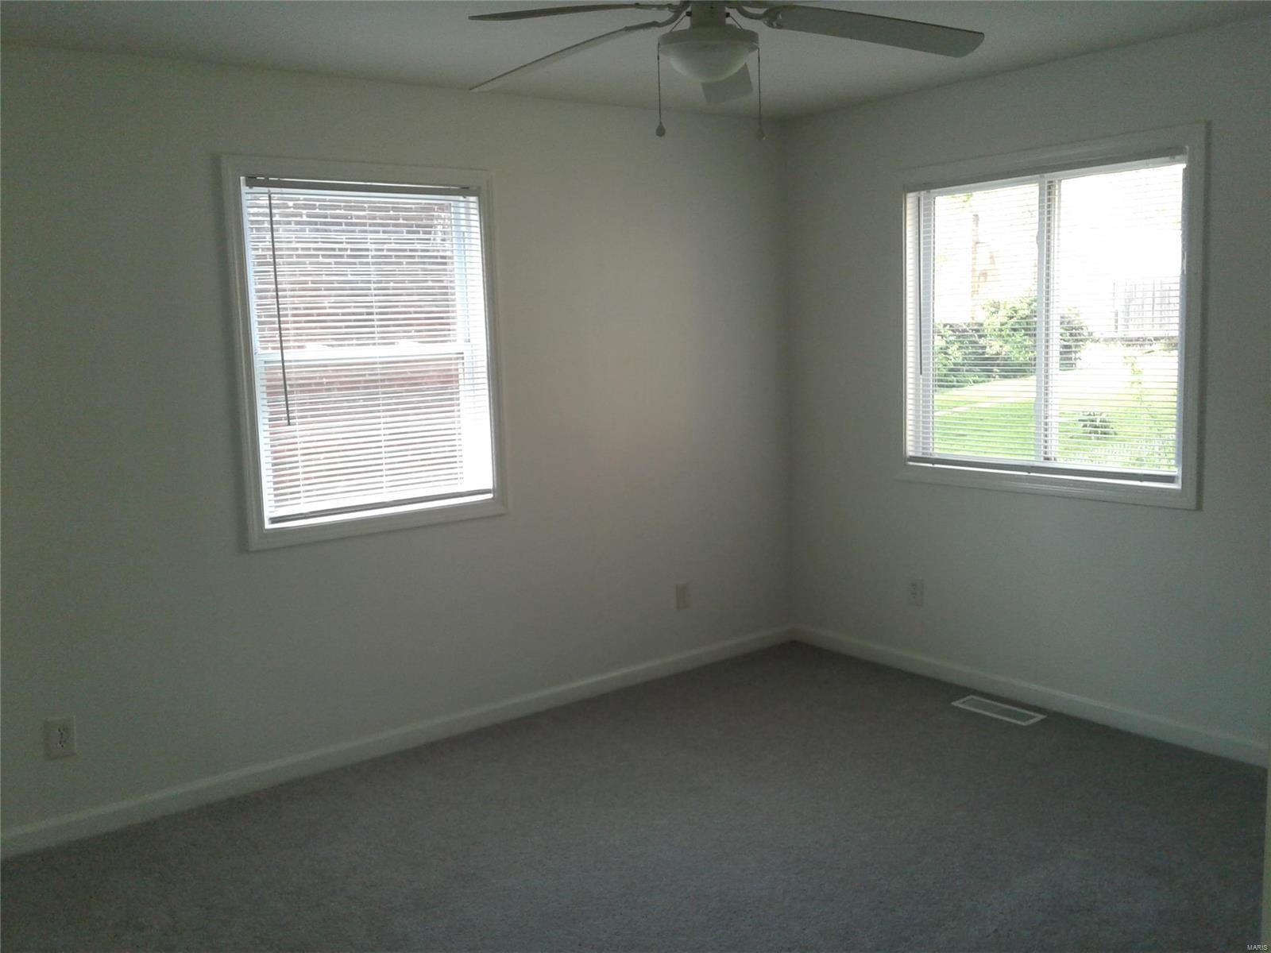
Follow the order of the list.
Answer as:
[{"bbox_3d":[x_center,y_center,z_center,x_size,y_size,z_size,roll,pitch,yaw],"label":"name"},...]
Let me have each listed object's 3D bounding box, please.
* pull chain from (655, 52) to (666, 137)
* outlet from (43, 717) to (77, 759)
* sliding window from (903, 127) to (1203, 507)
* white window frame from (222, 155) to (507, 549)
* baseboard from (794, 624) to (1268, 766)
[{"bbox_3d":[0.057,-0.882,2.708,0.022,0.195,0.022,-2,7,2],"label":"pull chain"},{"bbox_3d":[-1.794,0.817,3.671,0.076,0.117,0.010,-8,9,-37],"label":"outlet"},{"bbox_3d":[1.523,-0.579,4.480,0.100,1.295,1.305,-8,9,-37],"label":"sliding window"},{"bbox_3d":[-0.946,-0.456,4.245,1.017,1.308,0.100,-8,9,-37],"label":"white window frame"},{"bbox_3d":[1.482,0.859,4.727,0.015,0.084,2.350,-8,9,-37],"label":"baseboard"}]

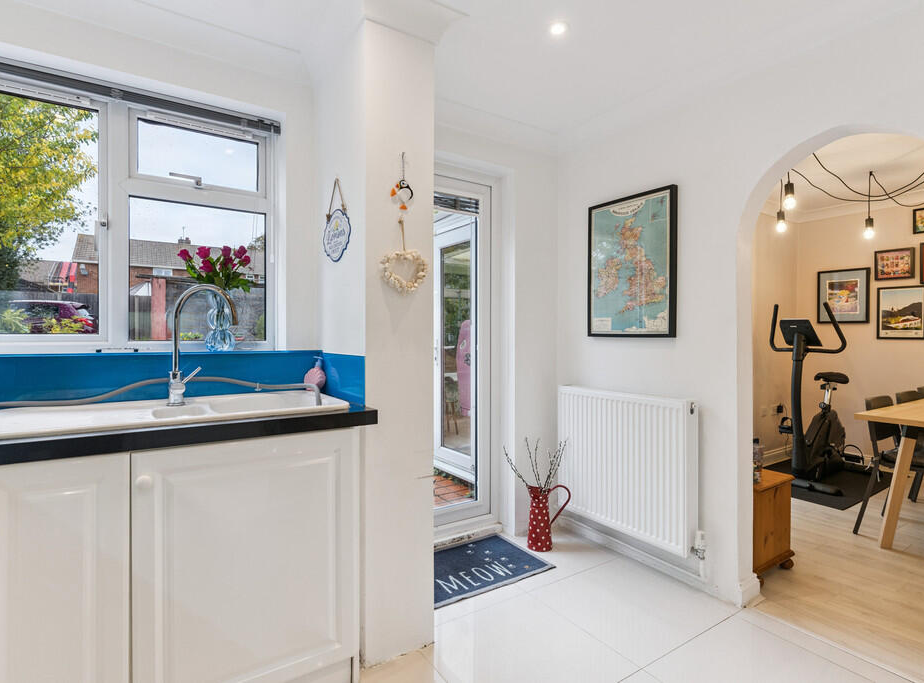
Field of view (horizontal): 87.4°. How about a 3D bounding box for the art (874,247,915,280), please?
[{"bbox_3d":[3.733,-0.659,4.171,0.030,0.260,0.255,0,0,-33],"label":"art"}]

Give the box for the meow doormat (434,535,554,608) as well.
[{"bbox_3d":[0.023,1.141,2.443,0.770,0.010,0.467,0,0,-33],"label":"meow doormat"}]

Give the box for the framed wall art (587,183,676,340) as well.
[{"bbox_3d":[0.866,-0.385,2.515,0.033,0.732,0.530,0,0,-33],"label":"framed wall art"}]

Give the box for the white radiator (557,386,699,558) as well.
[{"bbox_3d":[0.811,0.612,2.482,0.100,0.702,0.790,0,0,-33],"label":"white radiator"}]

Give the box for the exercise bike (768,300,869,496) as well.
[{"bbox_3d":[3.031,0.413,4.064,0.960,1.445,0.560,0,0,-33],"label":"exercise bike"}]

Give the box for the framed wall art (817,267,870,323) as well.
[{"bbox_3d":[3.533,-0.412,4.480,0.030,0.492,0.395,0,0,-33],"label":"framed wall art"}]

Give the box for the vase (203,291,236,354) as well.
[{"bbox_3d":[-0.976,-0.082,1.954,0.120,0.250,0.120,0,0,-33],"label":"vase"}]

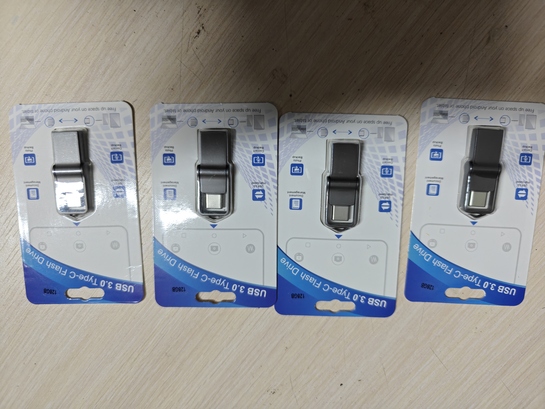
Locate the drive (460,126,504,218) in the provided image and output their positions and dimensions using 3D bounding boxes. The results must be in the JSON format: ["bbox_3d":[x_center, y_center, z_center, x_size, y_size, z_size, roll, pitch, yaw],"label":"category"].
[{"bbox_3d":[0.111,-0.016,0.191,0.017,0.007,0.047,1,96,0],"label":"drive"}]

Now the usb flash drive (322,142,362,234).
[{"bbox_3d":[0.038,-0.009,0.192,0.017,0.007,0.047,1,96,1],"label":"usb flash drive"}]

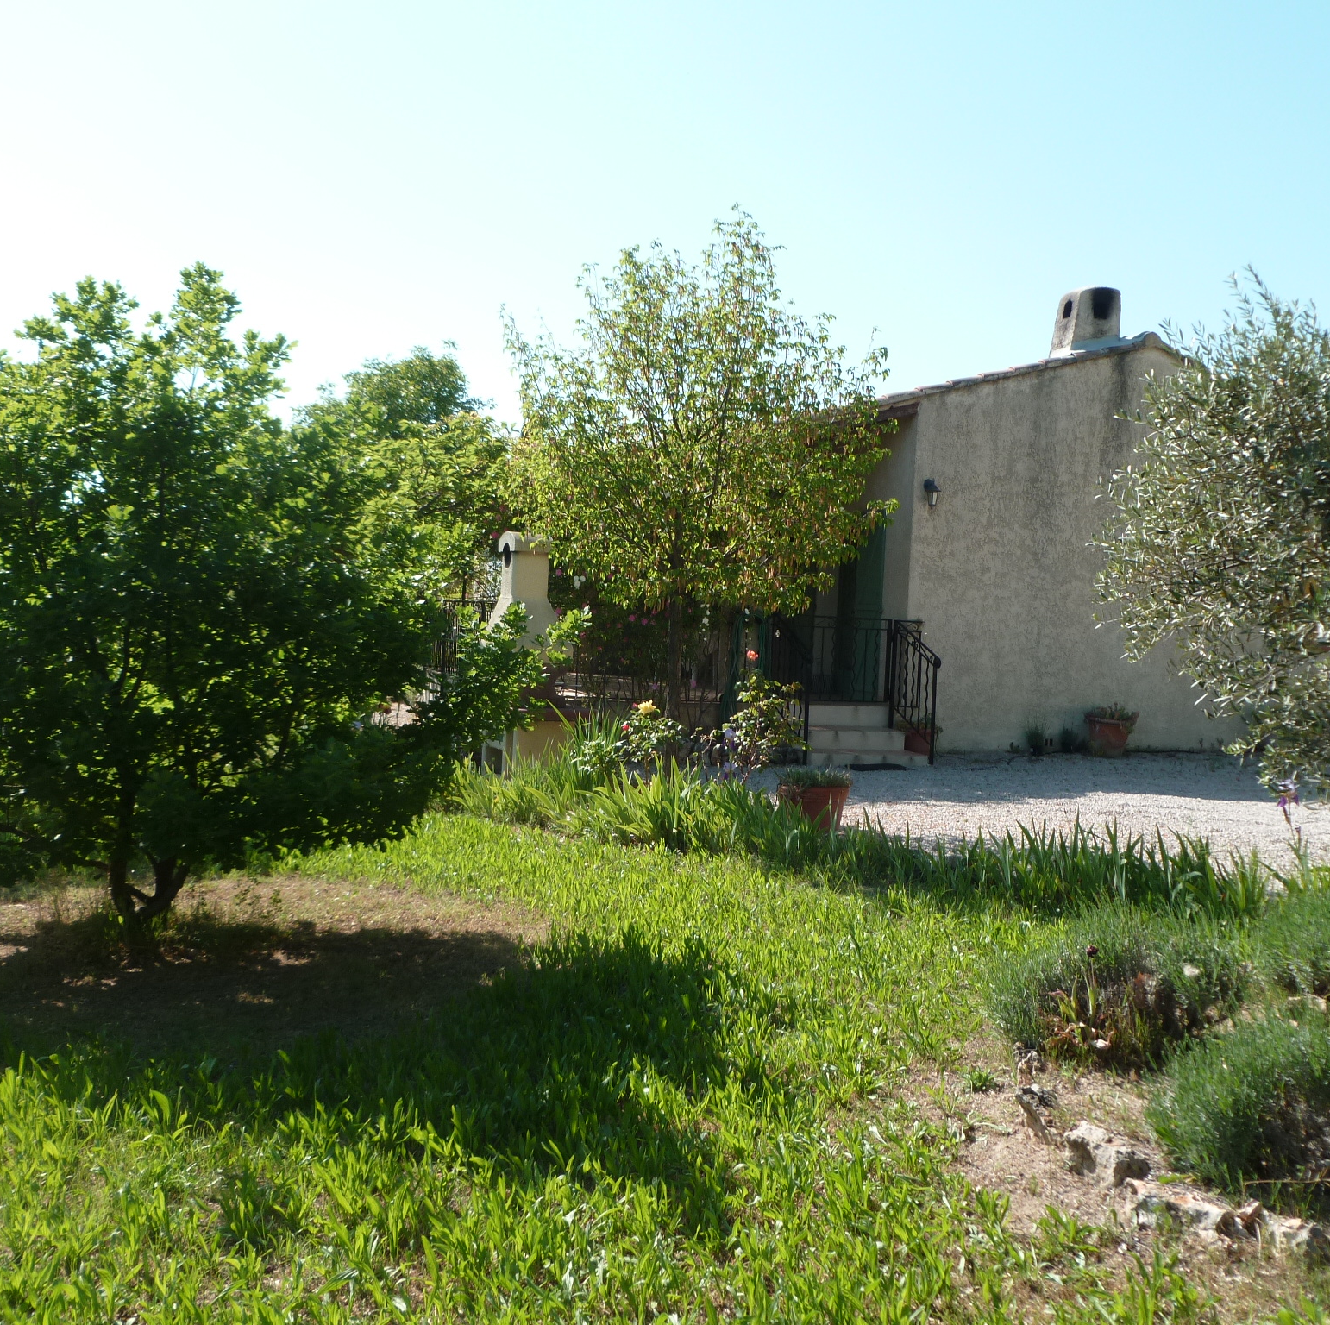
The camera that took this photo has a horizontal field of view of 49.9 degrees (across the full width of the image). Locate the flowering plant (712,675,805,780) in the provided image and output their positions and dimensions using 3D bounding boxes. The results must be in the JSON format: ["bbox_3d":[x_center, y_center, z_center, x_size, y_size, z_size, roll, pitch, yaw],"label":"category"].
[{"bbox_3d":[0.716,0.521,10.900,0.710,0.860,0.650,2,3,4],"label":"flowering plant"}]

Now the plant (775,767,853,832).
[{"bbox_3d":[1.027,0.946,9.800,0.530,0.470,0.510,2,3,6],"label":"plant"}]

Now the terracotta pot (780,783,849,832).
[{"bbox_3d":[1.032,1.008,9.800,0.480,0.350,0.480,2,3,6],"label":"terracotta pot"}]

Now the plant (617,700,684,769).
[{"bbox_3d":[-0.123,0.584,11.100,0.530,0.600,0.500,2,3,-1],"label":"plant"}]

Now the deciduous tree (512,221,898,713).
[{"bbox_3d":[0.281,-1.371,11.400,3.100,4.500,2.900,2,3,1],"label":"deciduous tree"}]

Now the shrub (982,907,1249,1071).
[{"bbox_3d":[1.656,1.184,5.250,0.940,0.470,0.850,3,3,18],"label":"shrub"}]

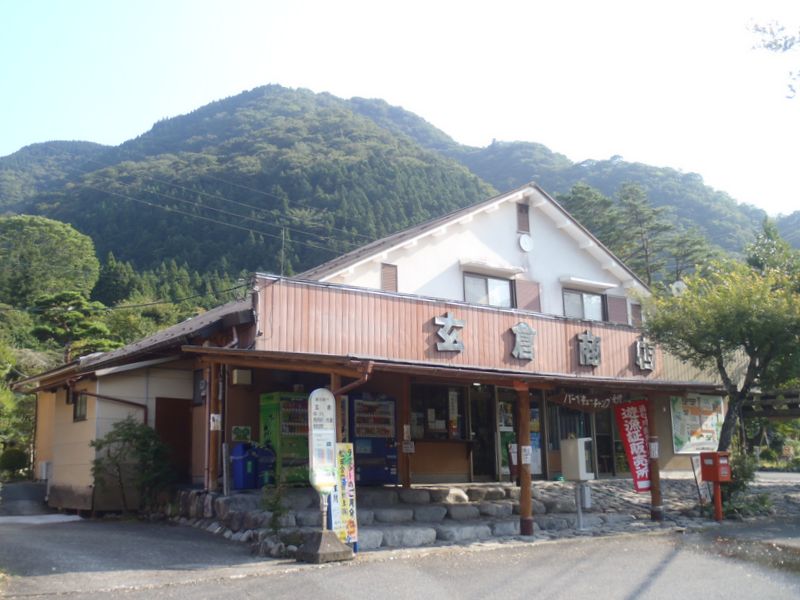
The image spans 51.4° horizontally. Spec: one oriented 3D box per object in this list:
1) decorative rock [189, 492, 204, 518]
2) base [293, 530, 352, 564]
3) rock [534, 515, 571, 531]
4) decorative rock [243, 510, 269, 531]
[{"bbox_3d":[-3.449,3.483,14.100,0.200,0.430,0.220,7,-13,-37],"label":"decorative rock"},{"bbox_3d":[-1.037,3.333,11.280,0.550,0.400,0.550,9,-14,-40],"label":"base"},{"bbox_3d":[2.817,4.106,15.368,0.670,0.260,0.390,8,-13,-37],"label":"rock"},{"bbox_3d":[-2.154,3.286,12.400,0.340,0.280,0.280,7,-13,-37],"label":"decorative rock"}]

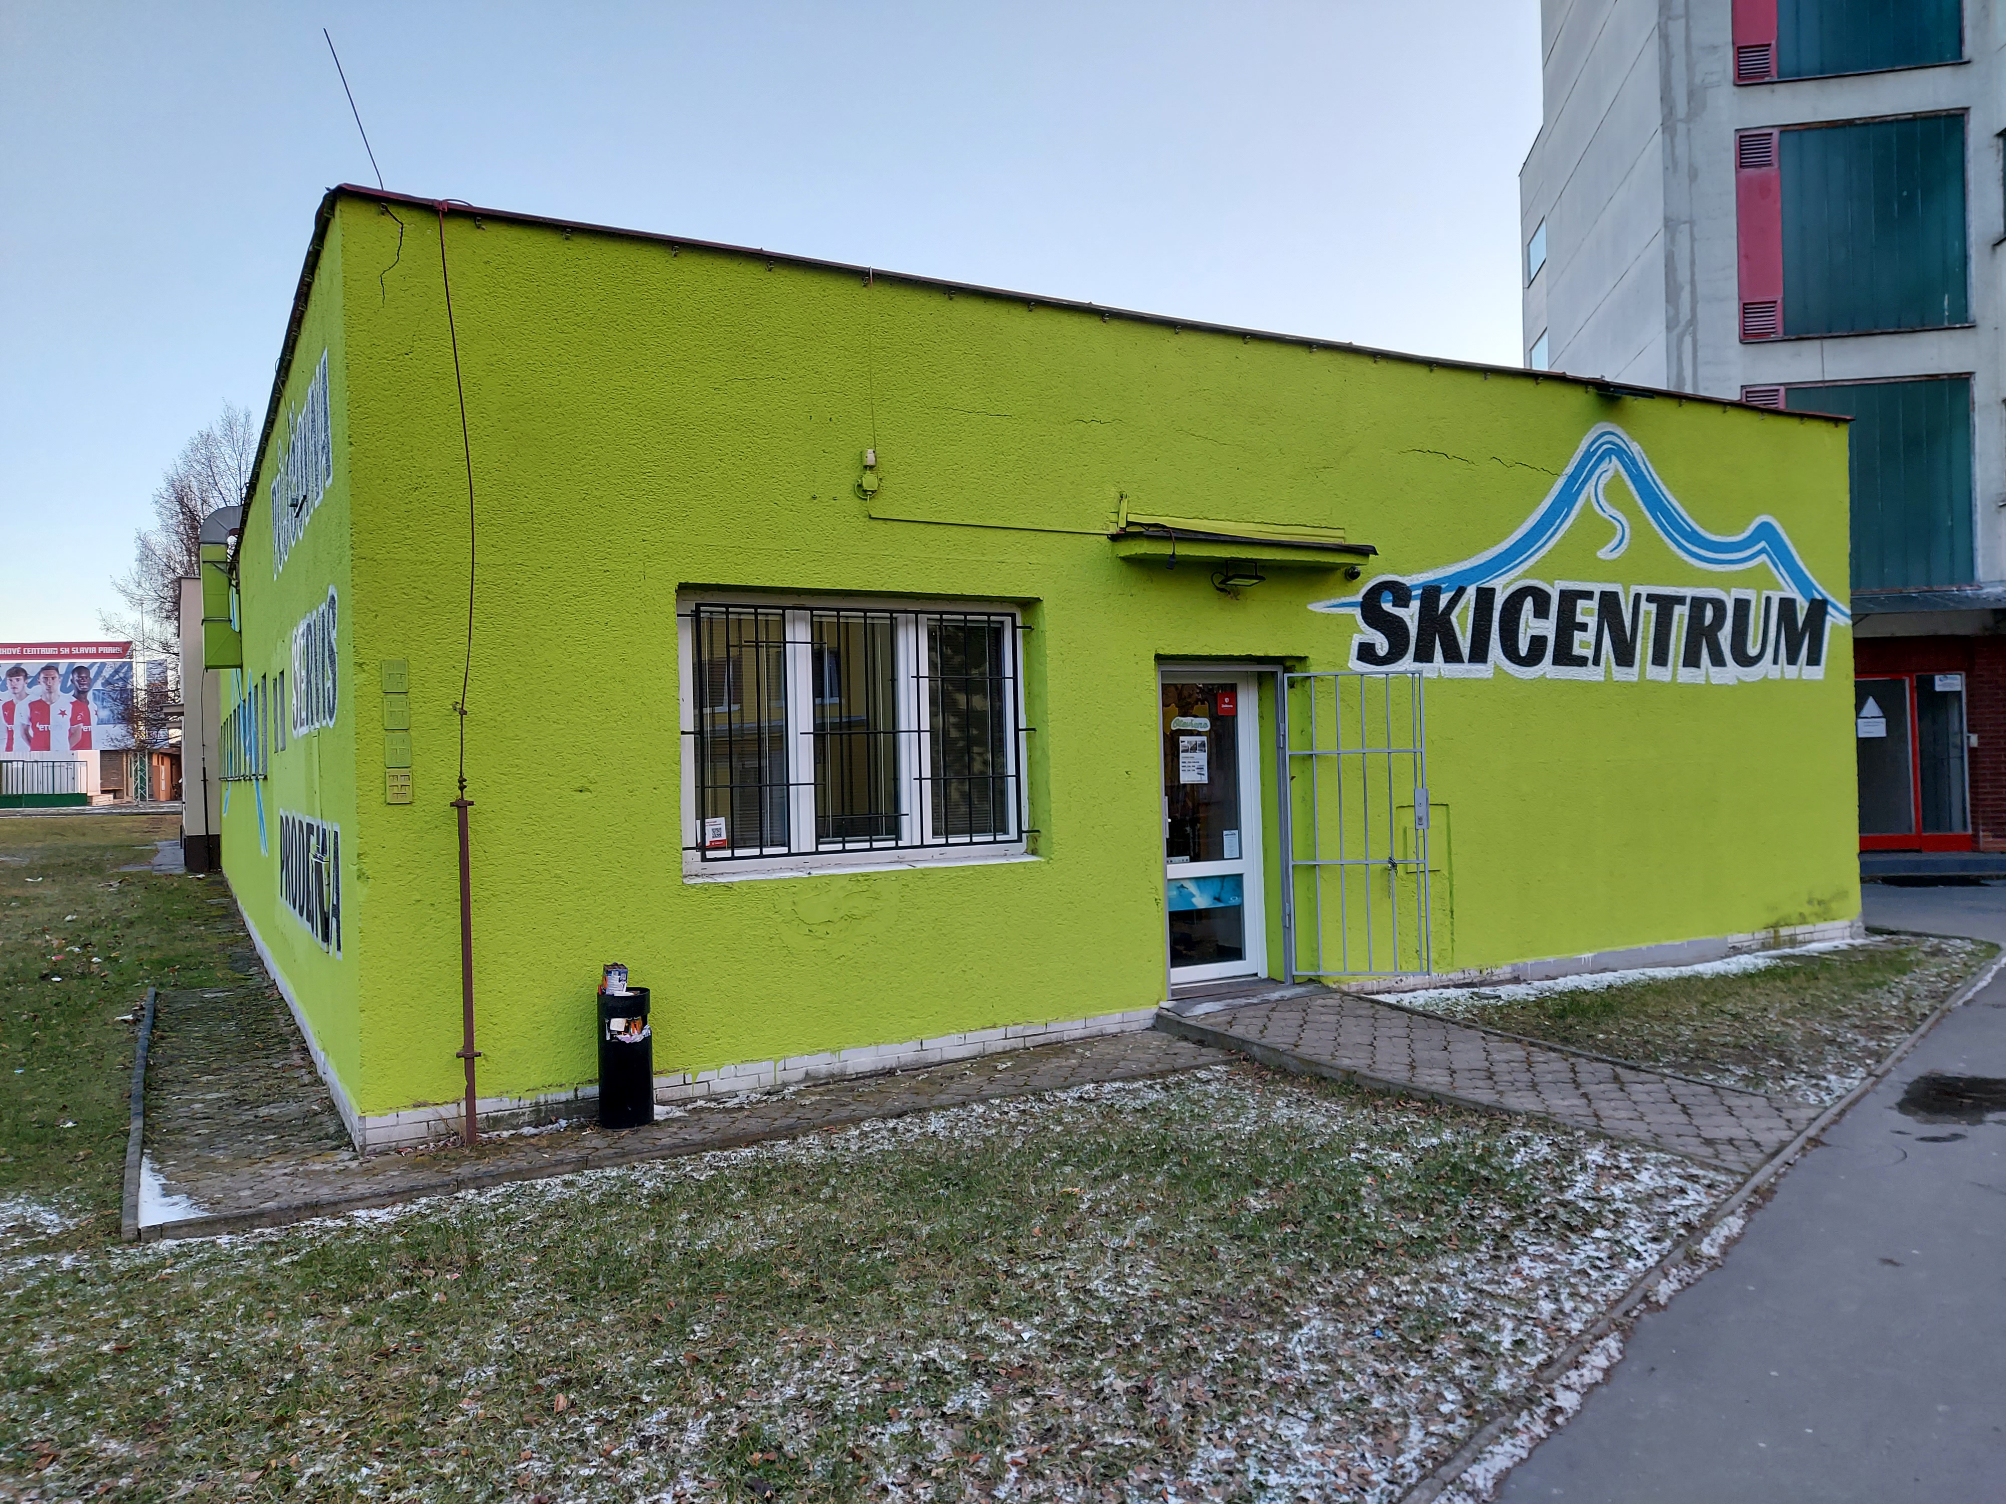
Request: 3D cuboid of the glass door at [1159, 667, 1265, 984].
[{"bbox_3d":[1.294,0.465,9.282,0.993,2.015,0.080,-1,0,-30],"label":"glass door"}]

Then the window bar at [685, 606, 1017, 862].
[{"bbox_3d":[-0.745,-0.105,7.815,2.015,1.435,0.150,-1,0,-30],"label":"window bar"}]

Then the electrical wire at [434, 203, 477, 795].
[{"bbox_3d":[-2.443,-1.133,6.539,0.160,2.654,0.100,-1,0,-30],"label":"electrical wire"}]

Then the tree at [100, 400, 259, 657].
[{"bbox_3d":[-24.888,-4.652,47.000,8.000,13.000,8.000,-1,0,0],"label":"tree"}]

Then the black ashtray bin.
[{"bbox_3d":[-1.766,1.428,6.780,0.245,0.595,0.245,-1,0,-30],"label":"black ashtray bin"}]

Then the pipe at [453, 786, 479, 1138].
[{"bbox_3d":[-2.406,0.981,6.512,0.100,1.560,0.090,-1,0,-30],"label":"pipe"}]

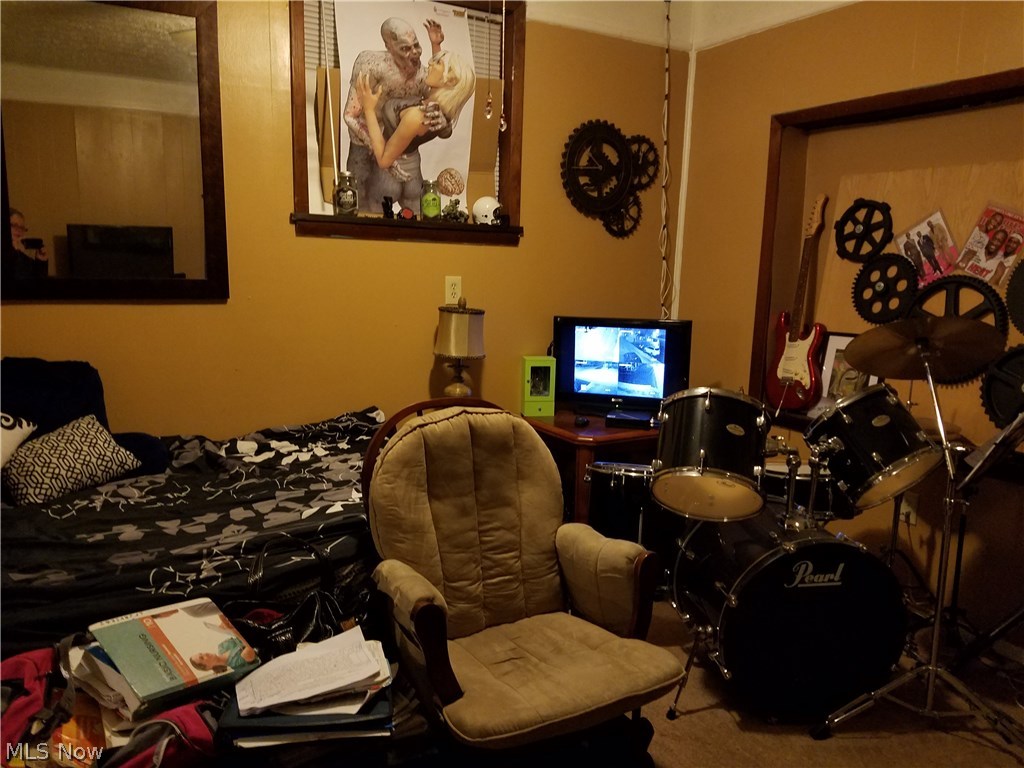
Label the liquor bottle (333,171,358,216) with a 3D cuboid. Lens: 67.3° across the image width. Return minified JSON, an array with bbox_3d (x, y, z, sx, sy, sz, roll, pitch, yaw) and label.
[{"bbox_3d":[-0.640,-0.736,2.977,0.090,0.172,0.090,-4,10,-30],"label":"liquor bottle"}]

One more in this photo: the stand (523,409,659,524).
[{"bbox_3d":[0.423,0.533,3.469,0.740,0.770,0.590,-4,10,-30],"label":"stand"}]

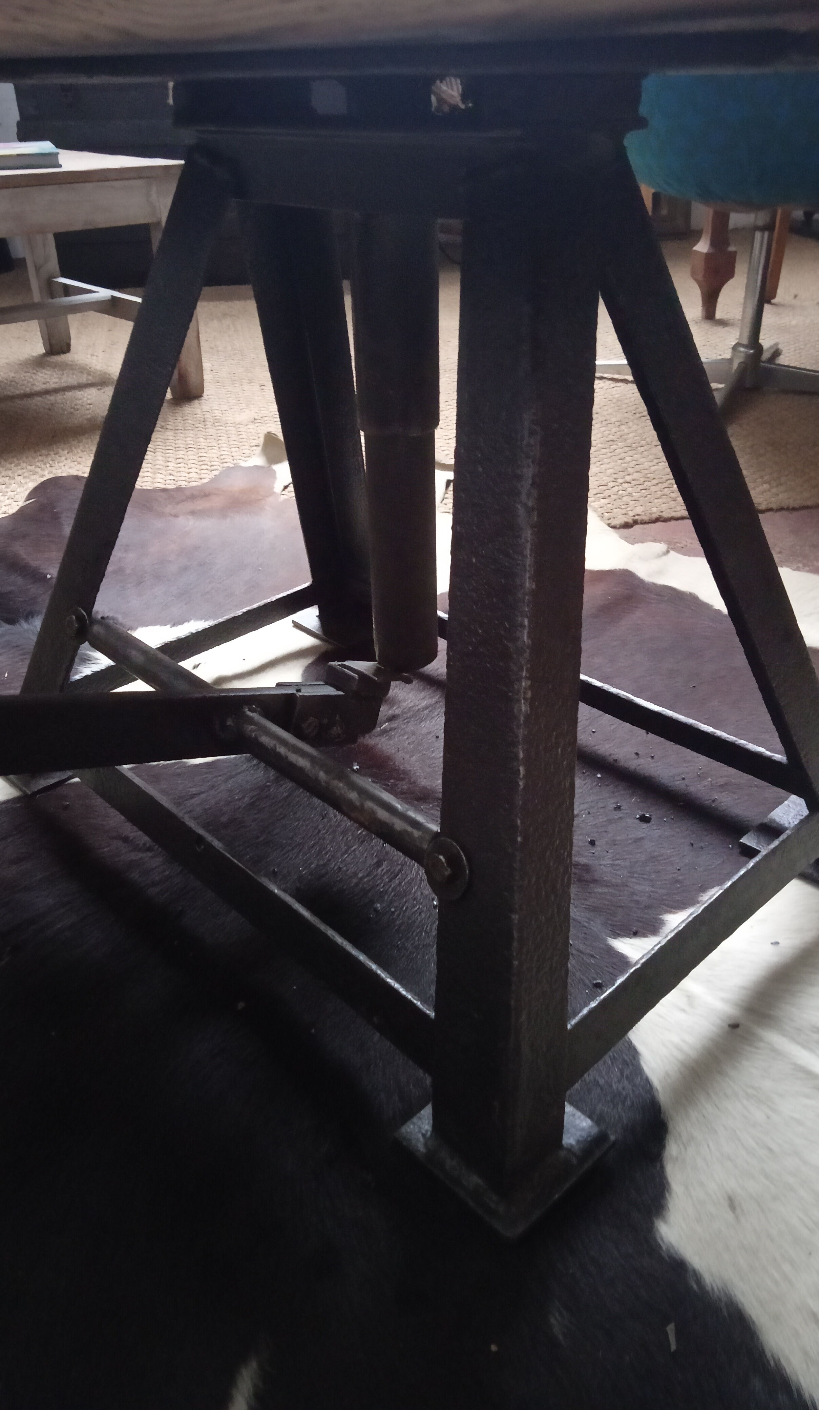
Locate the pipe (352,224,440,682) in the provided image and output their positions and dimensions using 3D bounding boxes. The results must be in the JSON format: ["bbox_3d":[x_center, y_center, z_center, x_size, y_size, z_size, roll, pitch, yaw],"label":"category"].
[{"bbox_3d":[-0.005,-0.188,0.751,0.056,0.361,0.056,-1,32,1],"label":"pipe"}]

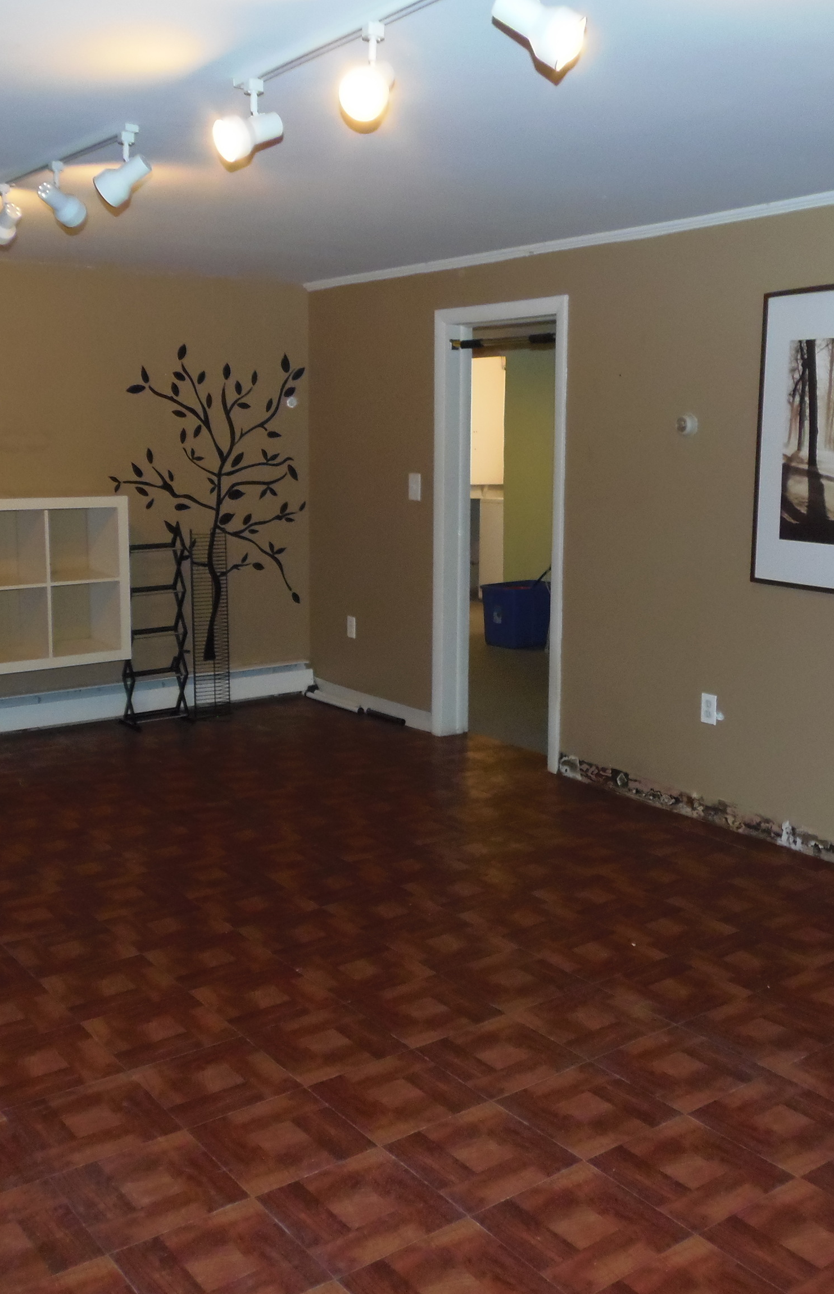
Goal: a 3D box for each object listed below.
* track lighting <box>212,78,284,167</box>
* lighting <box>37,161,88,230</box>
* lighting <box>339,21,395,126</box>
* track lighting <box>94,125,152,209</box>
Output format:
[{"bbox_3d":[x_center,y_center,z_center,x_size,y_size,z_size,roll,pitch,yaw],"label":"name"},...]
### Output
[{"bbox_3d":[-0.383,-1.192,2.723,0.160,0.198,0.103,-5,11,-29],"label":"track lighting"},{"bbox_3d":[-1.054,-1.340,3.556,0.103,0.198,0.160,4,11,22],"label":"lighting"},{"bbox_3d":[-0.094,-1.119,2.341,0.103,0.198,0.160,3,10,13],"label":"lighting"},{"bbox_3d":[-0.783,-1.277,3.196,0.160,0.198,0.103,2,10,13],"label":"track lighting"}]

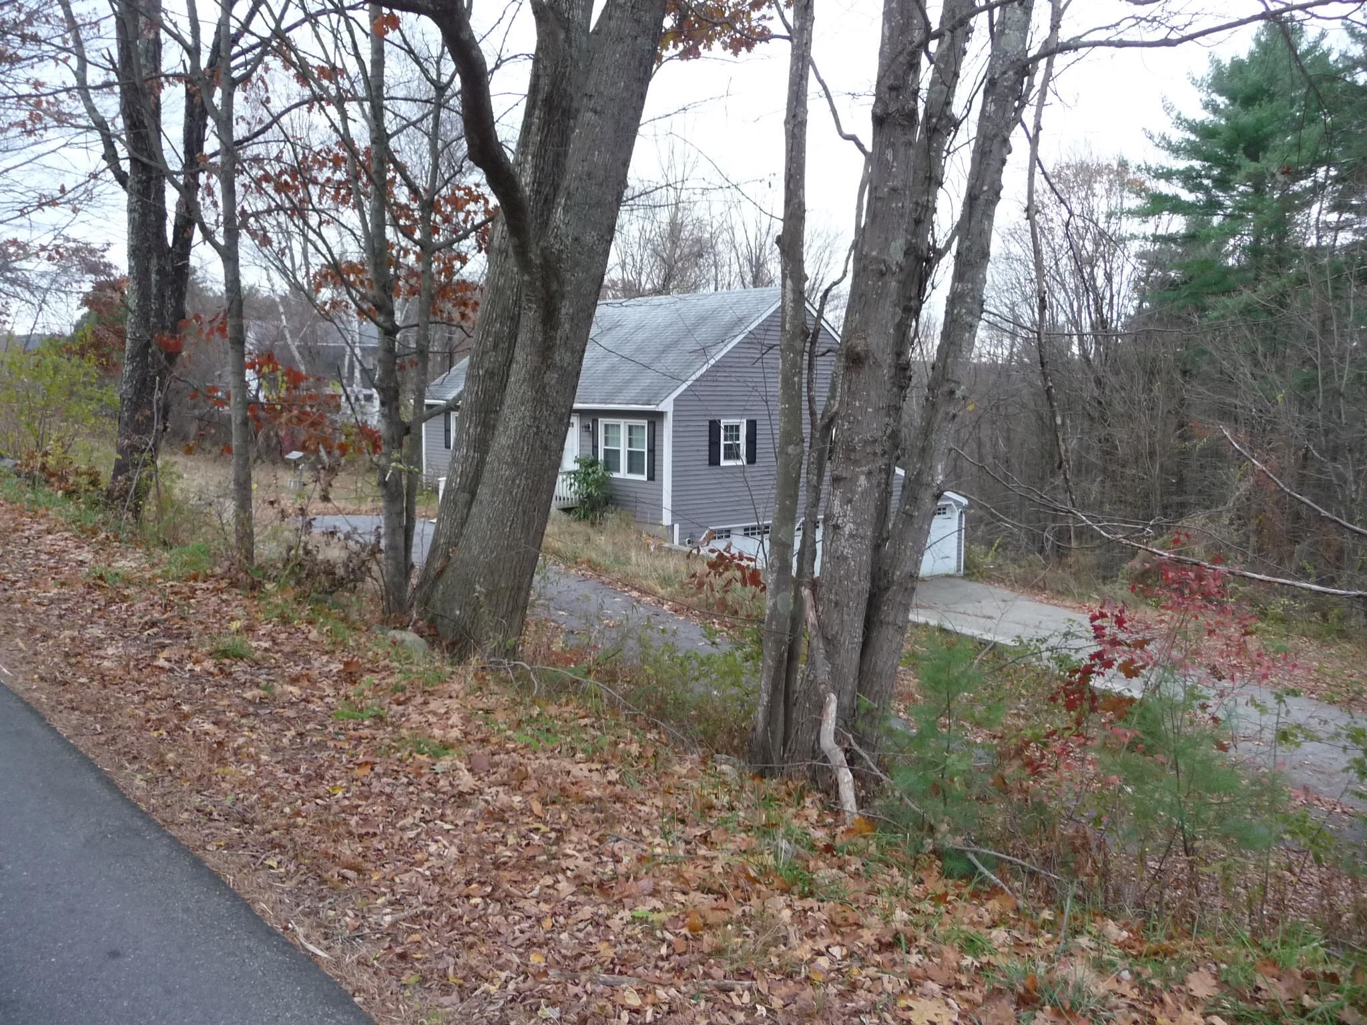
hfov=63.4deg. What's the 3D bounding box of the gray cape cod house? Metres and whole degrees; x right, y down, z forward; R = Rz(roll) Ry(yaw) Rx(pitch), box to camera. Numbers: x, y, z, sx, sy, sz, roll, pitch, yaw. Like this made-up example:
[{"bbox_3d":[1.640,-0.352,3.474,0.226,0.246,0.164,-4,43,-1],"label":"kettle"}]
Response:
[{"bbox_3d":[0.307,-2.233,33.527,12.828,8.154,11.264,-5,9,-43],"label":"gray cape cod house"}]

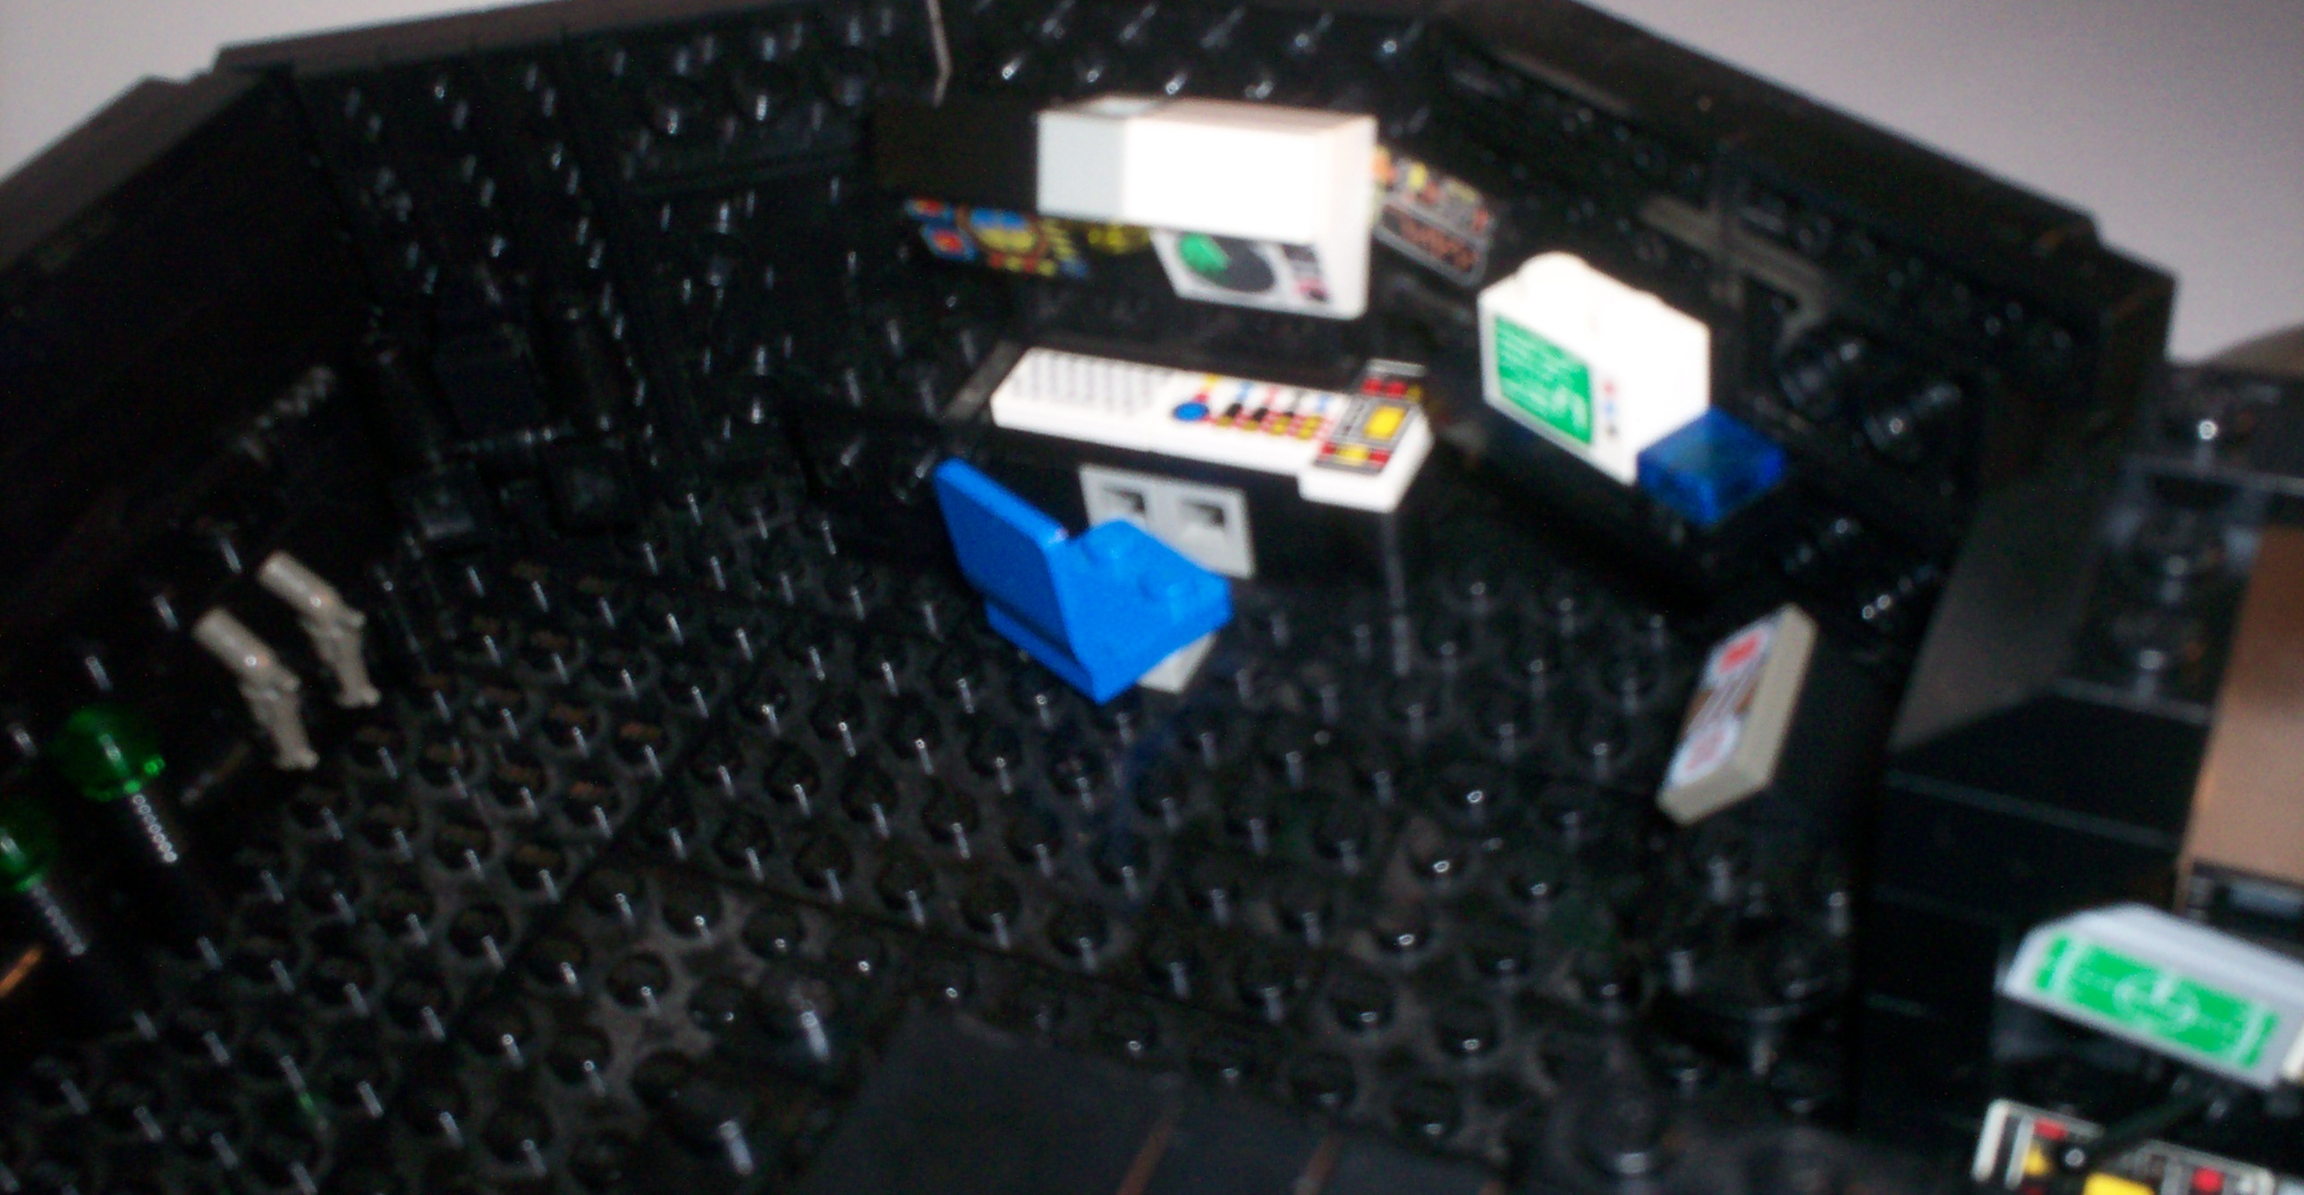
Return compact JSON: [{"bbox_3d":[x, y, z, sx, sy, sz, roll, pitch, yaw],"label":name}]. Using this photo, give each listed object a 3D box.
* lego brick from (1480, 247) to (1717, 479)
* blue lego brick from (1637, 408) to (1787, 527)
[{"bbox_3d":[0.034,-0.019,0.186,0.008,0.011,0.016,-31,44,-24],"label":"lego brick"},{"bbox_3d":[0.042,-0.010,0.181,0.008,0.004,0.008,-31,44,-24],"label":"blue lego brick"}]

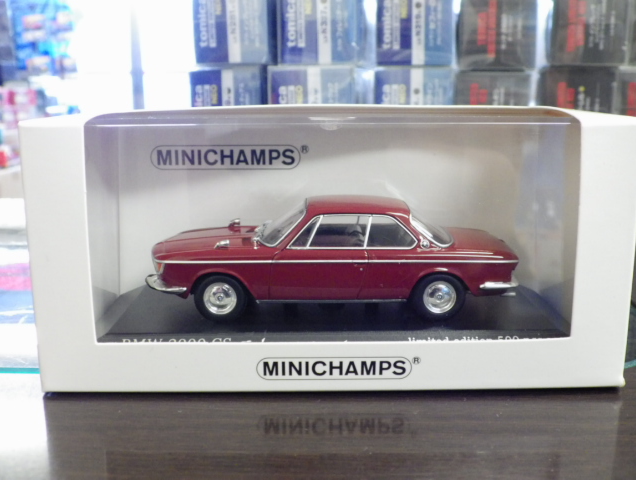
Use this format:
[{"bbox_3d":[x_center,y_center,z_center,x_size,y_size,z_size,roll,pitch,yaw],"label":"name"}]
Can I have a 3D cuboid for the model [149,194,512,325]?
[{"bbox_3d":[0.003,0.004,0.220,0.105,0.032,0.039,-1,11,0],"label":"model"}]

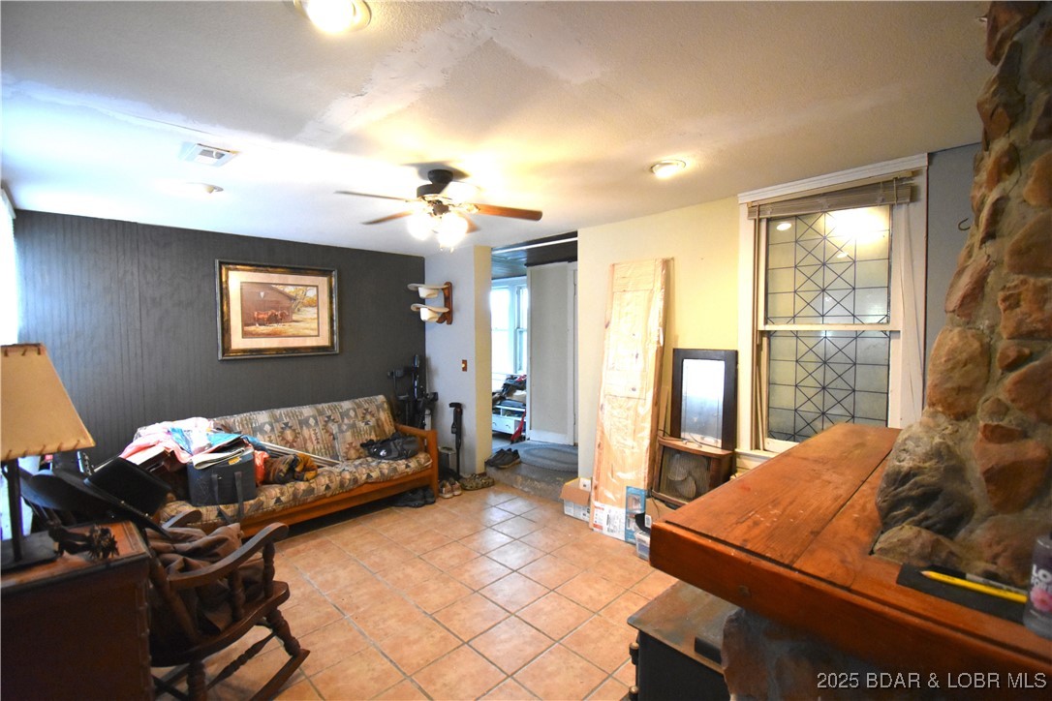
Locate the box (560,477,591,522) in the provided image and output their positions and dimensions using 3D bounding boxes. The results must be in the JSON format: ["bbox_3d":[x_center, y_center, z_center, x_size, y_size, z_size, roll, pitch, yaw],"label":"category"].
[{"bbox_3d":[0.471,1.206,3.513,0.300,0.245,0.280,0,2,45],"label":"box"}]

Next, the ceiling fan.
[{"bbox_3d":[-0.528,-0.853,2.670,1.200,0.450,1.200,0,2,45],"label":"ceiling fan"}]

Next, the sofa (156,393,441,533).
[{"bbox_3d":[-1.837,0.920,3.561,0.940,0.863,2.025,0,2,45],"label":"sofa"}]

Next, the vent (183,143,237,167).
[{"bbox_3d":[-1.706,-1.042,2.357,0.290,0.030,0.170,0,2,45],"label":"vent"}]

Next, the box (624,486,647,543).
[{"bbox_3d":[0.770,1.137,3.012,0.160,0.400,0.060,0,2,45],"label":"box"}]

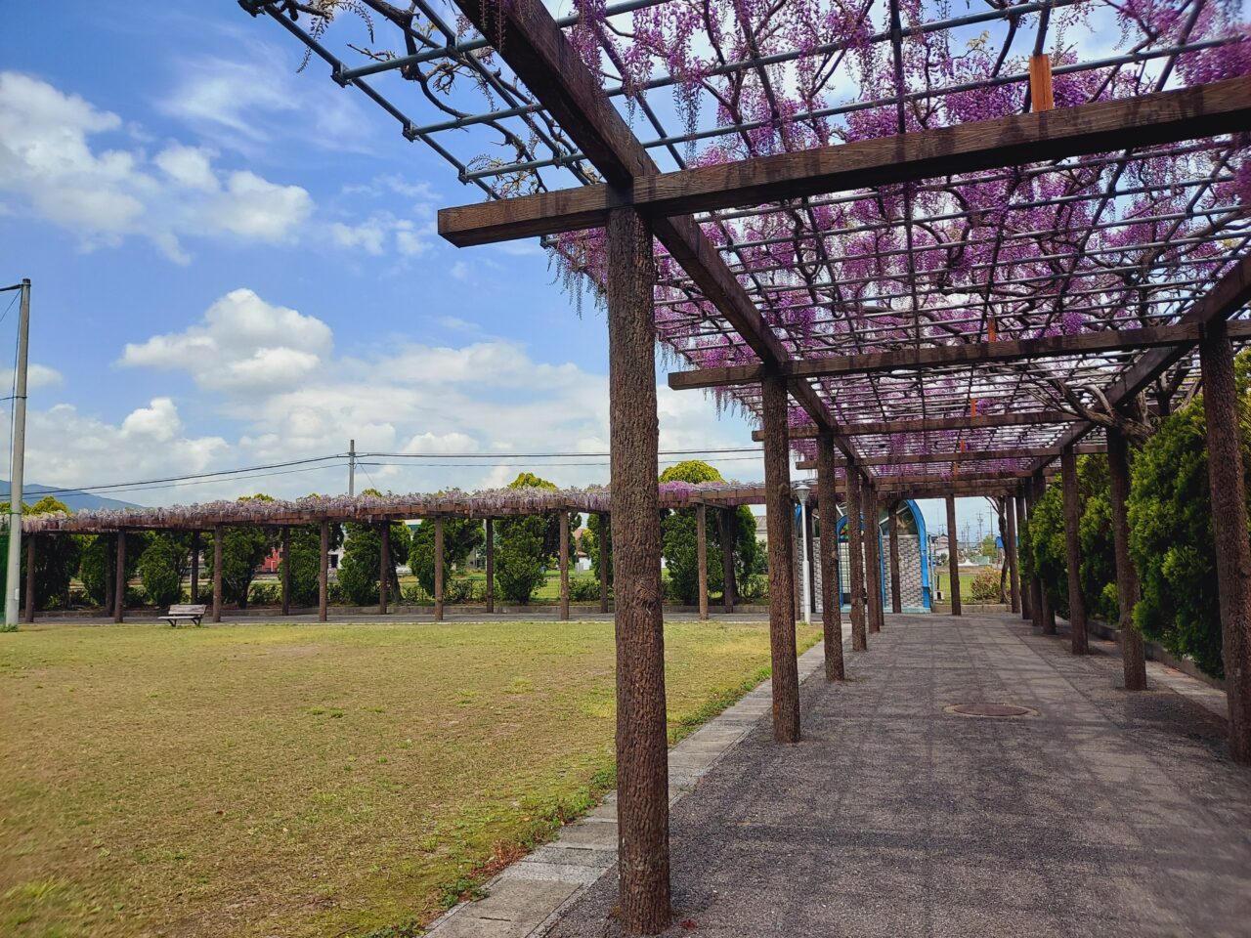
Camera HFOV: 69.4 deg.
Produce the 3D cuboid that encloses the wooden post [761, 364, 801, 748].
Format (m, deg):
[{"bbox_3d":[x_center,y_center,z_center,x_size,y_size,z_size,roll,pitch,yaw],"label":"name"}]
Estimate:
[{"bbox_3d":[1.333,0.755,7.740,0.210,3.070,0.210,-3,-6,19],"label":"wooden post"}]

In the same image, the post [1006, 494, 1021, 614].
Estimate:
[{"bbox_3d":[10.662,2.354,24.857,0.210,3.150,0.210,-3,-5,18],"label":"post"}]

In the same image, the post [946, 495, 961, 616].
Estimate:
[{"bbox_3d":[8.421,2.176,23.158,0.210,3.070,0.210,-3,-6,19],"label":"post"}]

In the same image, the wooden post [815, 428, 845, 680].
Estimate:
[{"bbox_3d":[2.586,1.103,11.439,0.210,3.070,0.210,-3,-6,19],"label":"wooden post"}]

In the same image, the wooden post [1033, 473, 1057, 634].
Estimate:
[{"bbox_3d":[8.108,1.606,17.462,0.210,3.070,0.210,-3,-6,19],"label":"wooden post"}]

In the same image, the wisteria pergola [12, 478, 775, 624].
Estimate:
[{"bbox_3d":[-8.137,2.997,29.524,26.300,3.700,4.700,-3,-5,18],"label":"wisteria pergola"}]

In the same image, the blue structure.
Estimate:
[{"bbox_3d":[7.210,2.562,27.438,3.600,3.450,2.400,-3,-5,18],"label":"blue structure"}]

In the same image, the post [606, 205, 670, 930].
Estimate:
[{"bbox_3d":[0.061,0.378,3.923,0.210,3.074,0.210,-3,-5,18],"label":"post"}]

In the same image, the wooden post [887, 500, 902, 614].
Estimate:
[{"bbox_3d":[7.723,2.545,25.890,0.210,3.120,0.210,-3,-5,18],"label":"wooden post"}]

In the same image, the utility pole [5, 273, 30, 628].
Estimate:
[{"bbox_3d":[-20.167,-0.624,30.065,0.390,11.550,0.390,-3,-5,18],"label":"utility pole"}]

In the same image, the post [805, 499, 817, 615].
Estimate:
[{"bbox_3d":[5.521,2.639,26.680,0.210,3.200,0.210,-3,-5,18],"label":"post"}]

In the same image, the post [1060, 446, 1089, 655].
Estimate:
[{"bbox_3d":[6.873,1.248,13.856,0.210,3.070,0.210,-3,-6,19],"label":"post"}]

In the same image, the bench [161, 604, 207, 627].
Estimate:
[{"bbox_3d":[-13.325,4.421,27.200,1.330,0.680,0.580,-3,-6,16],"label":"bench"}]

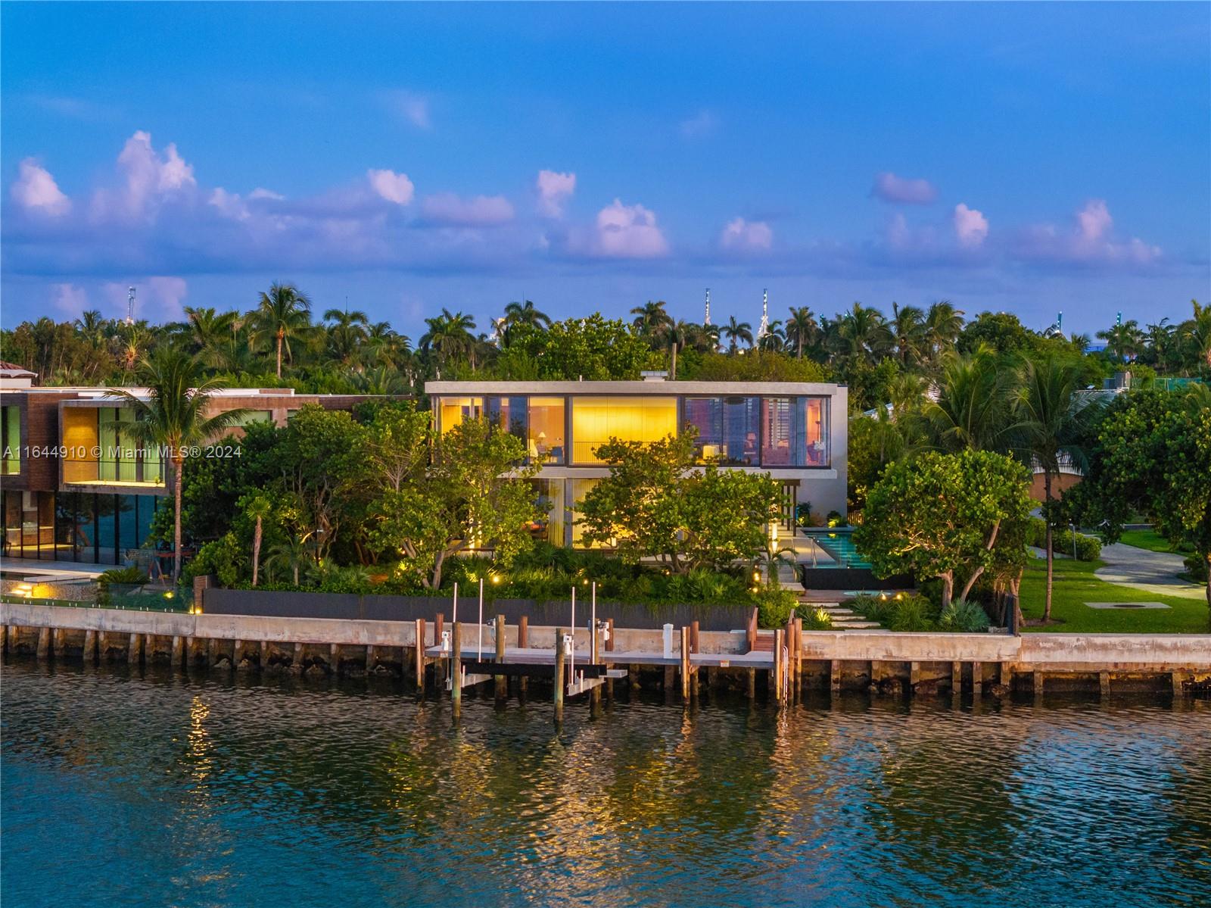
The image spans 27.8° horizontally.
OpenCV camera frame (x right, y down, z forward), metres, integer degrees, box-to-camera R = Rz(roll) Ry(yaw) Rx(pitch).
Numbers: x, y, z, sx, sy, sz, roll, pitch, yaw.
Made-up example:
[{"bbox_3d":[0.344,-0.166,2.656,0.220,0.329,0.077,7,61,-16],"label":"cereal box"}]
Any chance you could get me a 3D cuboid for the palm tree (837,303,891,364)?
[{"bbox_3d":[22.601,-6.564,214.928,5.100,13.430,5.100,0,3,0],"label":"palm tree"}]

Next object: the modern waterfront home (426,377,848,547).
[{"bbox_3d":[2.090,0.183,120.605,20.530,7.640,18.000,0,2,-1],"label":"modern waterfront home"}]

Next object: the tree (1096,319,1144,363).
[{"bbox_3d":[49.349,-5.989,234.949,4.700,13.790,4.700,0,2,0],"label":"tree"}]

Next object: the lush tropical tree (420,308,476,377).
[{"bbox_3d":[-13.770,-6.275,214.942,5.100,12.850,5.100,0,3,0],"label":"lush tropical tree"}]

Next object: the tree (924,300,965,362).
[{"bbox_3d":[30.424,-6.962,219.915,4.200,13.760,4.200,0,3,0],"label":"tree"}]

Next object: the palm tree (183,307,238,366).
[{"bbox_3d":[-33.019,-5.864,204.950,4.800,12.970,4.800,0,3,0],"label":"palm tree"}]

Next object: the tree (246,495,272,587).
[{"bbox_3d":[-13.019,3.262,92.253,1.000,3.460,1.000,0,3,0],"label":"tree"}]

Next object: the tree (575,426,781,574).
[{"bbox_3d":[2.844,2.009,95.698,8.000,5.940,7.000,0,3,0],"label":"tree"}]

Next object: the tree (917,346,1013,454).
[{"bbox_3d":[15.241,0.565,103.106,4.600,10.290,4.600,0,2,0],"label":"tree"}]

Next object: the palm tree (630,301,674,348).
[{"bbox_3d":[4.638,-7.454,244.898,4.700,15.920,4.700,0,2,0],"label":"palm tree"}]

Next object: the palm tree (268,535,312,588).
[{"bbox_3d":[-12.818,4.300,99.753,1.850,2.130,1.850,0,2,0],"label":"palm tree"}]

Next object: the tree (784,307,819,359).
[{"bbox_3d":[21.989,-8.630,274.875,4.200,15.860,4.200,0,2,0],"label":"tree"}]

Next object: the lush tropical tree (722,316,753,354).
[{"bbox_3d":[15.954,-9.066,294.874,4.200,15.130,4.200,0,2,0],"label":"lush tropical tree"}]

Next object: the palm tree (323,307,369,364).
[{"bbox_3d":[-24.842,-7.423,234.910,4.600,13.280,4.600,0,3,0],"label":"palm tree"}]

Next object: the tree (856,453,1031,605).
[{"bbox_3d":[12.672,2.844,91.733,6.600,6.050,6.000,0,3,0],"label":"tree"}]

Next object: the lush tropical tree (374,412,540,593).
[{"bbox_3d":[-6.081,1.969,98.659,6.800,6.990,6.300,0,2,0],"label":"lush tropical tree"}]

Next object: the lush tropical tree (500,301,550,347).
[{"bbox_3d":[-7.302,-6.424,224.923,4.900,15.470,4.900,0,2,0],"label":"lush tropical tree"}]

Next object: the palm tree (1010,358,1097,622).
[{"bbox_3d":[16.199,1.267,88.656,3.500,9.590,3.500,0,3,0],"label":"palm tree"}]

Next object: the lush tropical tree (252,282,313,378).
[{"bbox_3d":[-23.784,-4.728,179.955,5.000,15.690,5.000,0,2,0],"label":"lush tropical tree"}]

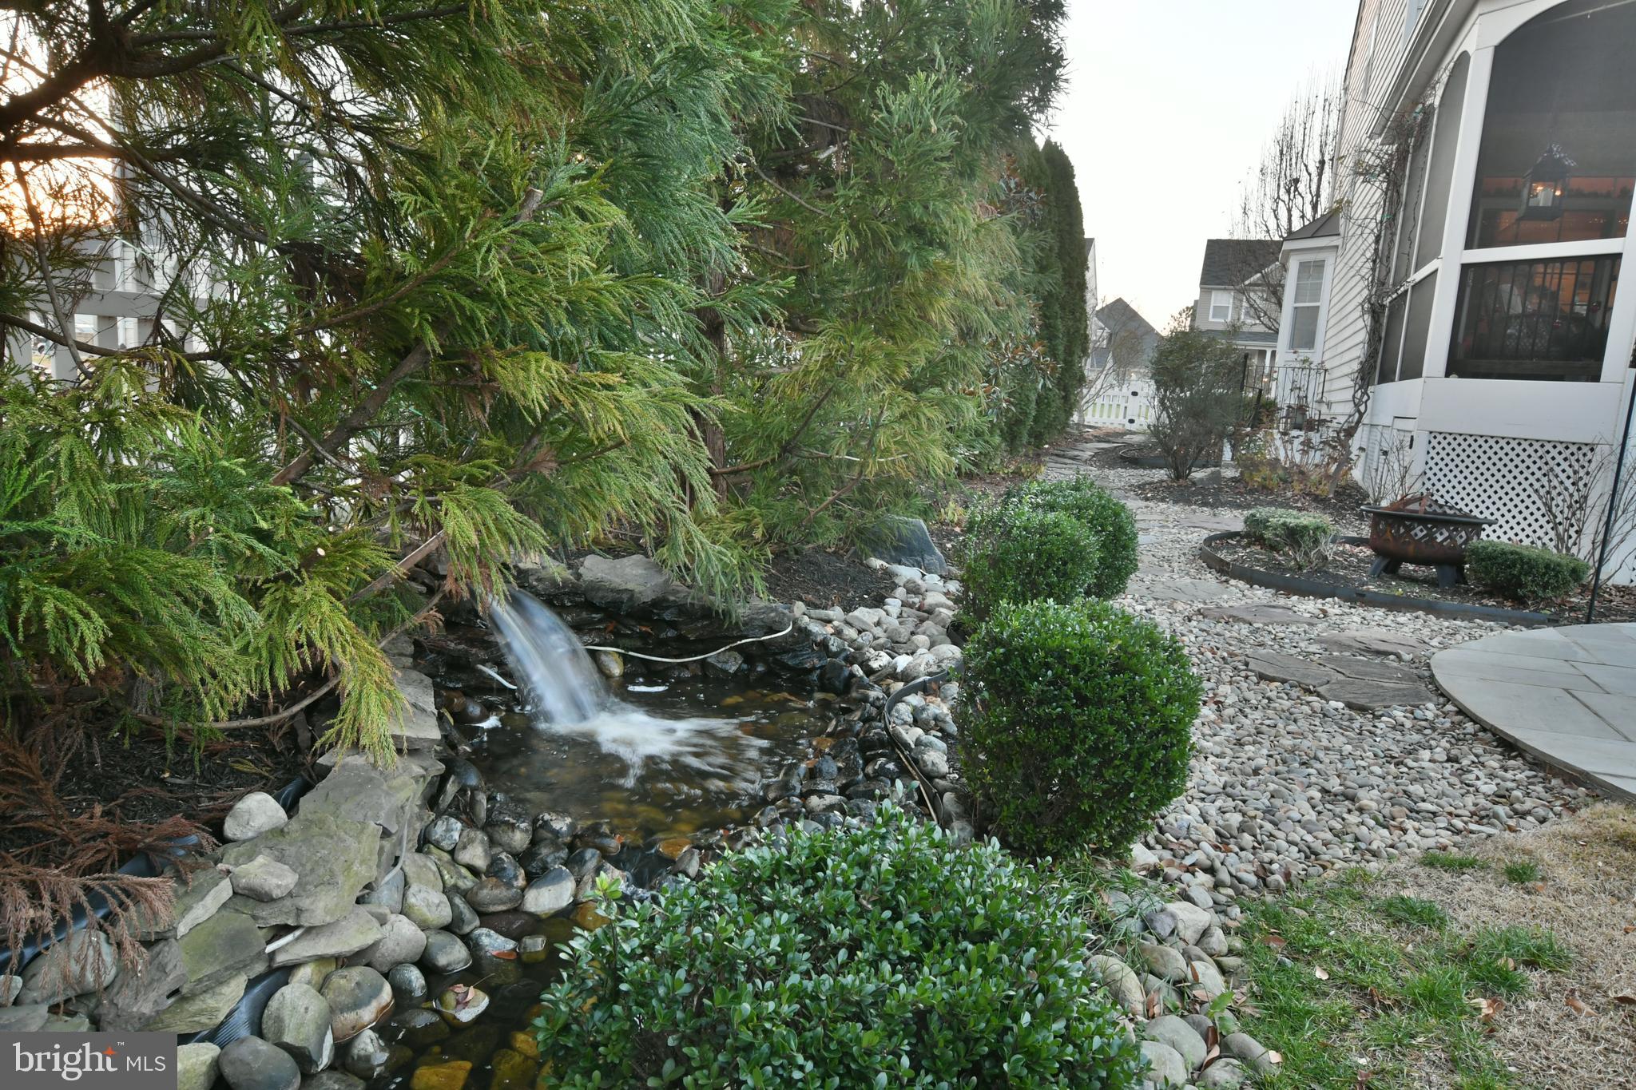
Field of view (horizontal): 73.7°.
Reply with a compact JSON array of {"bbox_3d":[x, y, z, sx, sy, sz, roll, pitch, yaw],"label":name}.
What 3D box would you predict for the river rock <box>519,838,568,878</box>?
[{"bbox_3d":[-0.844,0.975,3.358,0.157,0.131,0.175,0,9,-14],"label":"river rock"}]

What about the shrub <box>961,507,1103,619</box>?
[{"bbox_3d":[1.139,0.110,5.837,0.753,0.629,0.739,4,9,0],"label":"shrub"}]

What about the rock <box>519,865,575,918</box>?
[{"bbox_3d":[-0.706,0.908,2.847,0.150,0.107,0.120,1,9,-15],"label":"rock"}]

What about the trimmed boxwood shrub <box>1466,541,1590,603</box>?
[{"bbox_3d":[4.924,0.184,7.590,0.730,0.330,0.620,4,9,0],"label":"trimmed boxwood shrub"}]

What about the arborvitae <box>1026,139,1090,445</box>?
[{"bbox_3d":[3.764,-3.948,17.148,1.050,4.750,1.100,4,9,12],"label":"arborvitae"}]

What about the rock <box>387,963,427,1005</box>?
[{"bbox_3d":[-0.900,0.960,2.386,0.084,0.086,0.089,4,9,0],"label":"rock"}]

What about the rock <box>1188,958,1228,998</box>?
[{"bbox_3d":[0.904,1.010,2.525,0.090,0.086,0.115,5,9,22],"label":"rock"}]

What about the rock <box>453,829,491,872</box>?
[{"bbox_3d":[-1.038,0.919,3.275,0.109,0.122,0.163,-1,9,-18],"label":"rock"}]

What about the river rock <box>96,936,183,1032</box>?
[{"bbox_3d":[-1.262,0.816,2.029,0.171,0.129,0.157,0,9,-20],"label":"river rock"}]

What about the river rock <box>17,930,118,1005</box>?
[{"bbox_3d":[-1.396,0.787,2.032,0.160,0.105,0.123,-2,11,-35],"label":"river rock"}]

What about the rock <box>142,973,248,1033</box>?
[{"bbox_3d":[-1.168,0.860,2.044,0.197,0.091,0.134,1,9,-15],"label":"rock"}]

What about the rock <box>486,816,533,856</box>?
[{"bbox_3d":[-0.875,0.824,3.085,0.127,0.099,0.121,4,9,0],"label":"rock"}]

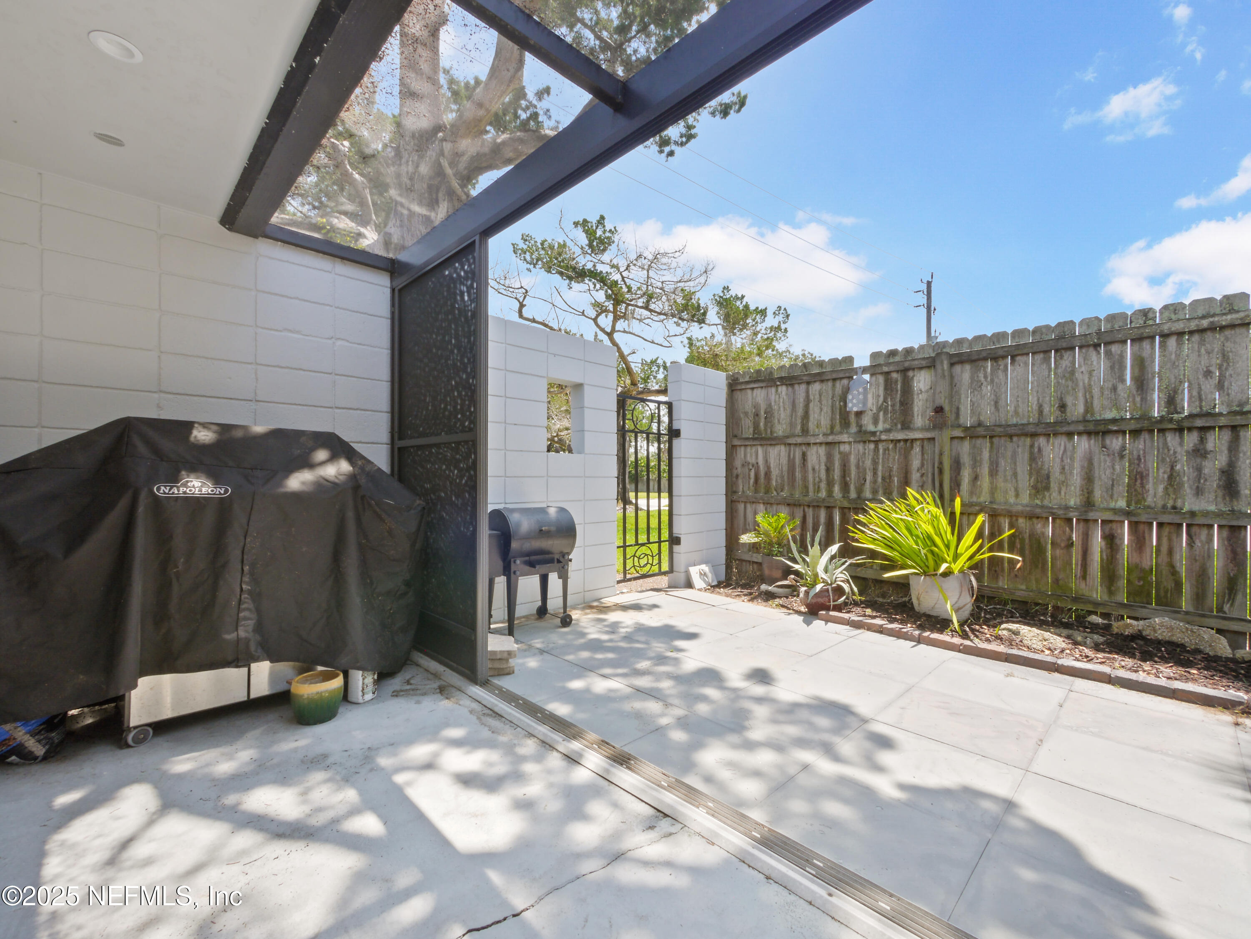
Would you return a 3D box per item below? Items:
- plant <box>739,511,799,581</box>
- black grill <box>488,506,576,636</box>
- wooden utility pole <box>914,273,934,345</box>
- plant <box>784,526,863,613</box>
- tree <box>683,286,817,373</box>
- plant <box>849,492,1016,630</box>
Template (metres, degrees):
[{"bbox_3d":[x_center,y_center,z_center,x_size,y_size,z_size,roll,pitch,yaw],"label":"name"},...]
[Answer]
[{"bbox_3d":[1.472,0.809,5.120,0.545,0.788,0.586,1,-1,-45],"label":"plant"},{"bbox_3d":[-0.823,0.707,3.591,0.475,0.909,0.909,-1,-1,45],"label":"black grill"},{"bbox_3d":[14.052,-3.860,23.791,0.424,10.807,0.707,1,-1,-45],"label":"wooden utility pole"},{"bbox_3d":[1.659,0.822,4.231,0.586,0.697,0.606,1,-1,-45],"label":"plant"},{"bbox_3d":[5.258,-3.123,22.266,5.757,9.292,5.454,0,-1,0],"label":"tree"},{"bbox_3d":[2.439,0.657,4.031,1.010,1.020,1.162,1,-1,-45],"label":"plant"}]

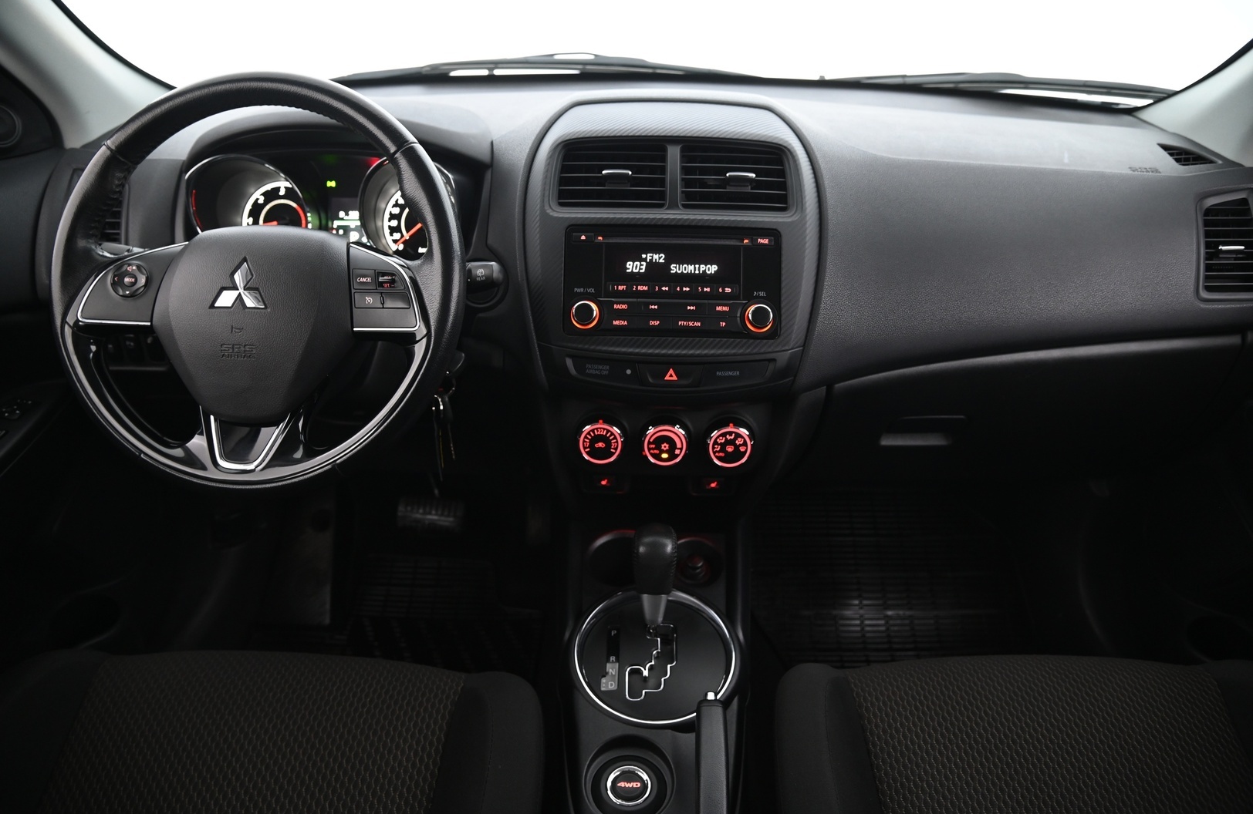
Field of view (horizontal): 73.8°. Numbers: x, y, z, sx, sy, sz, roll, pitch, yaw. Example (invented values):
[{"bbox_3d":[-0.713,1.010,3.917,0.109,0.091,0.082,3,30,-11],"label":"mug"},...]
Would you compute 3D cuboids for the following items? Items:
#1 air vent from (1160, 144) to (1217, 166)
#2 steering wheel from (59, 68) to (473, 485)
[{"bbox_3d":[0.684,-0.306,1.015,0.065,0.025,0.075,6,34,7],"label":"air vent"},{"bbox_3d":[-0.327,-0.112,0.752,0.375,0.373,0.105,1,-4,2],"label":"steering wheel"}]

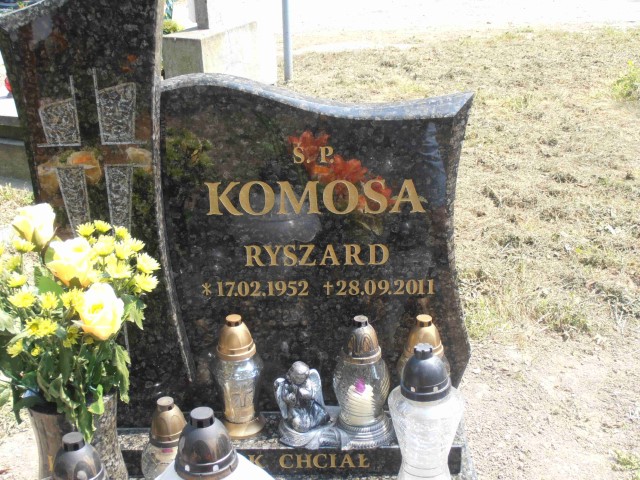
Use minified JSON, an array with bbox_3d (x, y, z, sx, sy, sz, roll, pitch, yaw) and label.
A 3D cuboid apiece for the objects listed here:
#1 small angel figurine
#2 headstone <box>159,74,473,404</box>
[{"bbox_3d":[-0.025,0.314,2.100,0.122,0.168,0.105,-1,23,0],"label":"small angel figurine"},{"bbox_3d":[0.001,0.021,2.111,0.610,0.701,0.085,-1,23,0],"label":"headstone"}]

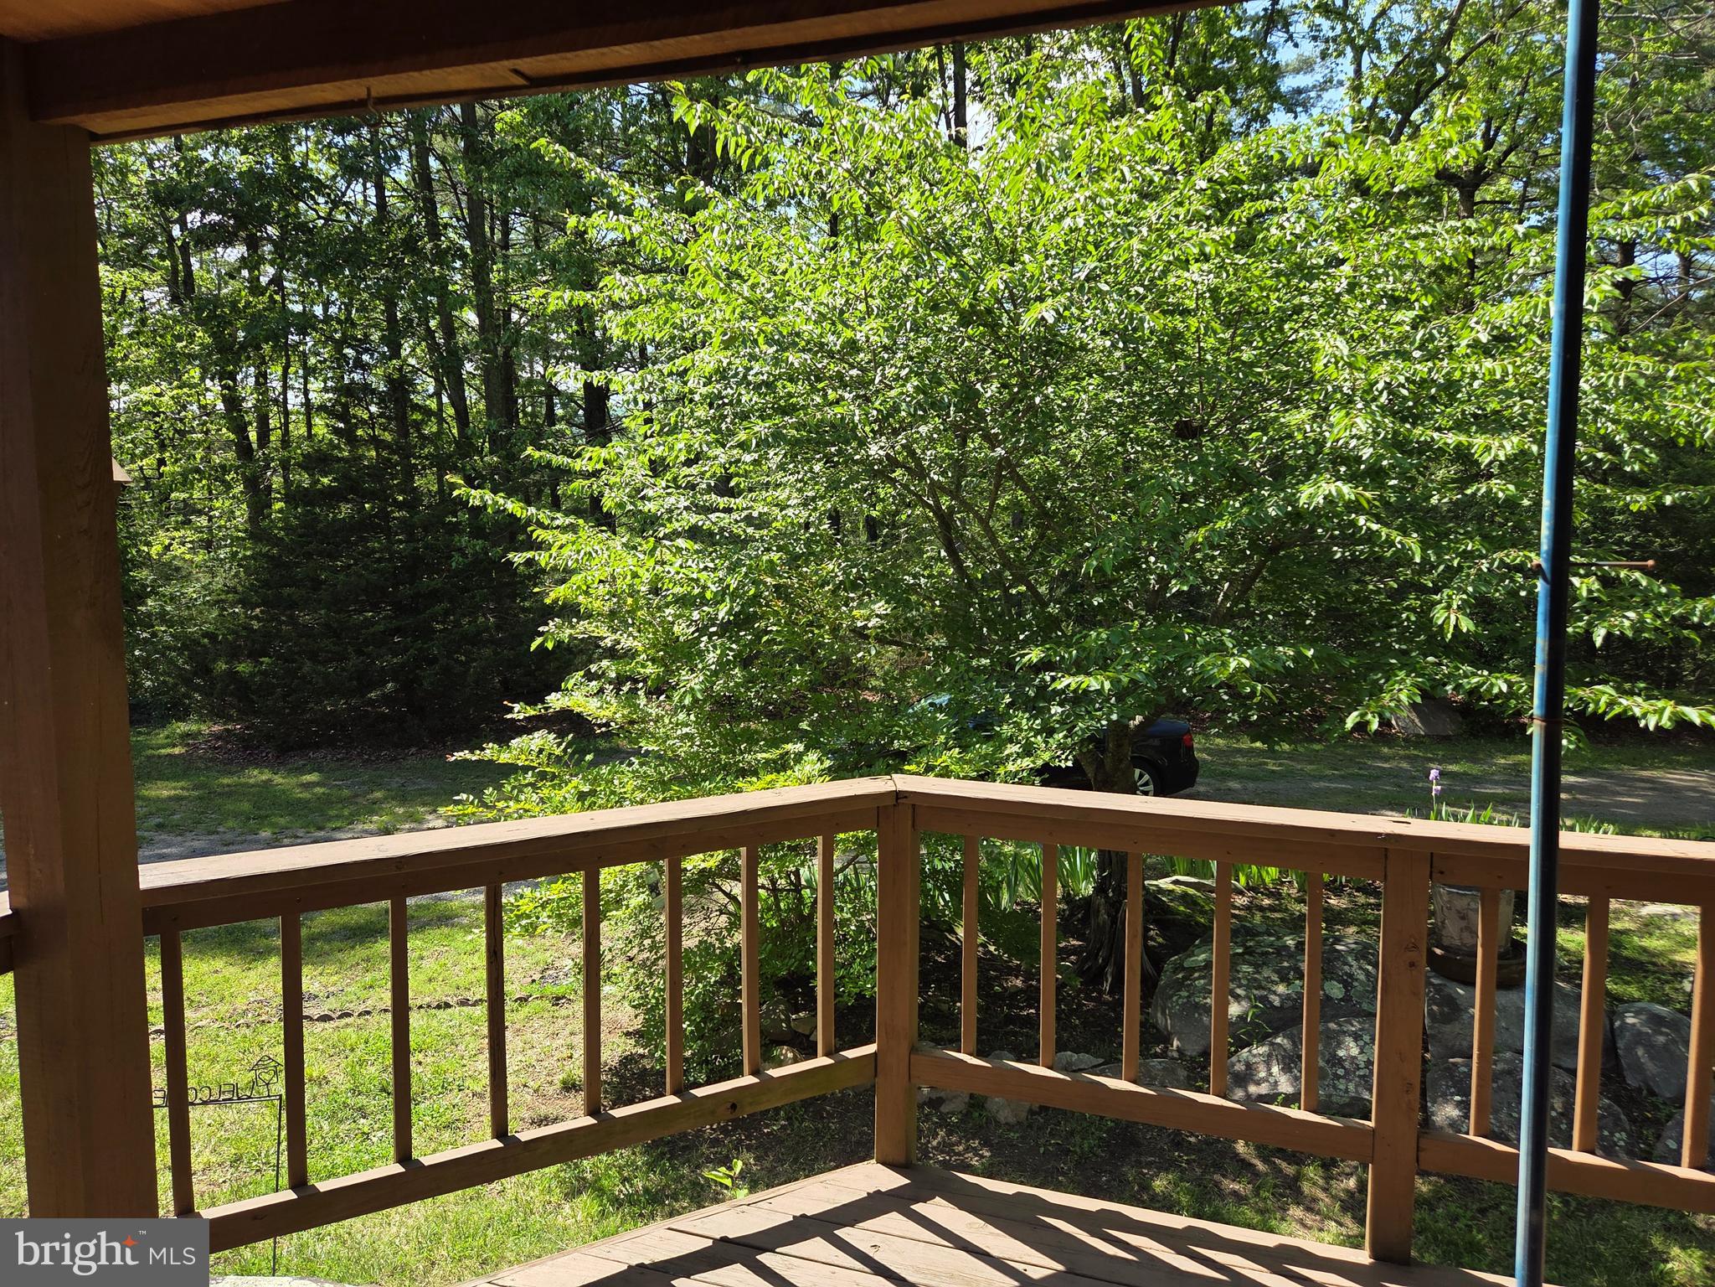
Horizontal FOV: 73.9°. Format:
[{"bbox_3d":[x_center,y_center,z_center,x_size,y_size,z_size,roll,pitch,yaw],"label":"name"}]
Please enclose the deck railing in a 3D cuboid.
[{"bbox_3d":[0.074,0.957,2.809,3.698,1.065,0.970,0,5,-4],"label":"deck railing"}]

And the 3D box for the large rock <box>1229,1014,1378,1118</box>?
[{"bbox_3d":[2.203,2.068,5.561,0.772,0.369,0.579,2,6,22],"label":"large rock"}]

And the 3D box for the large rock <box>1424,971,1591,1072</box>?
[{"bbox_3d":[3.297,1.979,5.813,0.777,0.498,0.622,3,6,30],"label":"large rock"}]

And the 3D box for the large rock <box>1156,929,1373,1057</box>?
[{"bbox_3d":[2.263,1.918,6.232,1.270,0.547,0.953,2,6,20],"label":"large rock"}]

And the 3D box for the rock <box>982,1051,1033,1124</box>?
[{"bbox_3d":[0.716,2.106,5.416,0.239,0.323,0.215,1,5,8],"label":"rock"}]

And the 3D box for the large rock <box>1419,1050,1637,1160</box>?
[{"bbox_3d":[3.052,2.121,5.193,0.829,0.329,0.622,3,6,31],"label":"large rock"}]

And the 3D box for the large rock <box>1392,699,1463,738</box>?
[{"bbox_3d":[8.860,1.162,17.704,1.058,0.559,0.794,3,6,27],"label":"large rock"}]

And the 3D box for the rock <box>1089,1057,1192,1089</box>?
[{"bbox_3d":[1.397,2.161,5.628,0.487,0.174,0.292,1,5,14],"label":"rock"}]

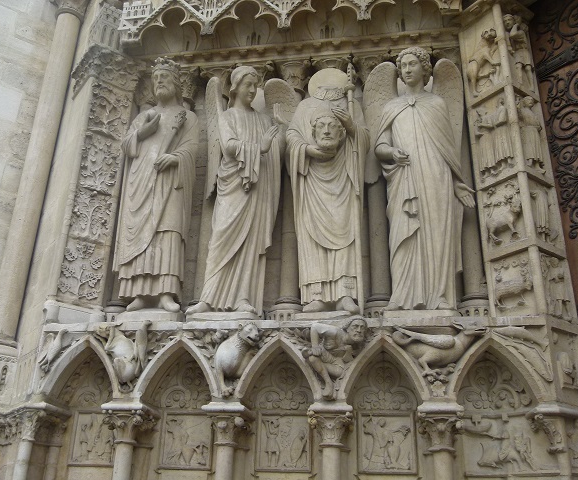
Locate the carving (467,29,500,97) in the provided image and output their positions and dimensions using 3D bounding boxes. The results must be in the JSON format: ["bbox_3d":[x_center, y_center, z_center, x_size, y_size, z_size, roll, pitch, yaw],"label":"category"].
[{"bbox_3d":[1.477,-1.343,4.522,0.120,0.502,0.297,16,-27,-31],"label":"carving"}]

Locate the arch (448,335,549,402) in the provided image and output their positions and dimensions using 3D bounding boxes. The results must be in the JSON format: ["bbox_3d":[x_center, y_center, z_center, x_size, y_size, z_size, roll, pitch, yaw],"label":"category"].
[{"bbox_3d":[1.363,0.864,3.925,0.637,0.439,0.250,-2,-23,9],"label":"arch"}]

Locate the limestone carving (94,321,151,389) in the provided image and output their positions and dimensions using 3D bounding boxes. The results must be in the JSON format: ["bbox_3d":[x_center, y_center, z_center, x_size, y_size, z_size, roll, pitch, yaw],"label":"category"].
[{"bbox_3d":[-1.203,0.820,4.267,0.400,0.492,0.240,-2,-23,9],"label":"limestone carving"}]

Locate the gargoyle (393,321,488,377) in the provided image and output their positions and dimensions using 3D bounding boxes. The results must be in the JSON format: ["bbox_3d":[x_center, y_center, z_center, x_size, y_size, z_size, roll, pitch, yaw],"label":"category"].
[{"bbox_3d":[1.010,0.721,3.983,0.630,0.353,0.220,-2,-23,8],"label":"gargoyle"}]

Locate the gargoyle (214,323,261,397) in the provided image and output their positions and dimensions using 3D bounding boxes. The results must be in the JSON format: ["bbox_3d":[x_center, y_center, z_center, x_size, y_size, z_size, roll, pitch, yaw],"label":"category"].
[{"bbox_3d":[-0.335,0.782,3.864,0.330,0.480,0.300,6,-23,-10],"label":"gargoyle"}]

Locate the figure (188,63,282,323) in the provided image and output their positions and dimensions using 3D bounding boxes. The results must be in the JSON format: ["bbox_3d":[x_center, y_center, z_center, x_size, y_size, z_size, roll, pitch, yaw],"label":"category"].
[{"bbox_3d":[-0.379,-0.462,4.727,0.740,2.300,0.540,2,-23,-3],"label":"figure"}]

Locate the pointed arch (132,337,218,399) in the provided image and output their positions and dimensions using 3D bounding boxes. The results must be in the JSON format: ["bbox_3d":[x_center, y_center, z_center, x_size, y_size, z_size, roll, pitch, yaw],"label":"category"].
[{"bbox_3d":[-0.803,0.926,4.274,0.622,0.451,0.250,-2,-23,9],"label":"pointed arch"}]

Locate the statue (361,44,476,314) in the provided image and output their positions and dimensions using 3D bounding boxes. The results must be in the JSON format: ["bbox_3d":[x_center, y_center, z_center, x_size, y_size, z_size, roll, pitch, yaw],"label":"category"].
[{"bbox_3d":[1.077,-0.577,4.790,0.768,2.441,0.550,-2,-23,9],"label":"statue"}]

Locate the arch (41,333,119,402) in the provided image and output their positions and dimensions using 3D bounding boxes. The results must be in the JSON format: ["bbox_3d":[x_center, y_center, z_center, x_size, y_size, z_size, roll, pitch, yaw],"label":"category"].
[{"bbox_3d":[-1.357,0.907,4.109,0.562,0.442,0.280,-2,-23,8],"label":"arch"}]

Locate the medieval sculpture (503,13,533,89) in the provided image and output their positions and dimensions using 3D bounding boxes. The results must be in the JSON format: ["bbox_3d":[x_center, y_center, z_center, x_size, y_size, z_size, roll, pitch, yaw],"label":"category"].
[{"bbox_3d":[1.943,-1.594,4.977,0.329,0.826,0.130,17,-27,-32],"label":"medieval sculpture"}]

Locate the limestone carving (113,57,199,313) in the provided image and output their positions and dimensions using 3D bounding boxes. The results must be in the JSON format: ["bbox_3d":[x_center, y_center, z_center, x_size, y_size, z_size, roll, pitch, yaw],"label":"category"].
[{"bbox_3d":[-1.035,-0.525,4.819,0.620,2.380,0.480,-3,-23,10],"label":"limestone carving"}]

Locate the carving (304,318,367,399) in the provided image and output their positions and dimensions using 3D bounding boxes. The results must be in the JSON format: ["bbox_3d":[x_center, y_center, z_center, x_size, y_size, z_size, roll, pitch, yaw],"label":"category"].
[{"bbox_3d":[0.300,0.757,3.771,0.430,0.510,0.300,2,-23,-3],"label":"carving"}]

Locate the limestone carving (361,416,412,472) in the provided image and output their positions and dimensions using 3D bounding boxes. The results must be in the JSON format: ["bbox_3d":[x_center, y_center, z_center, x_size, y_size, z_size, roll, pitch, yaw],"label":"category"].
[{"bbox_3d":[0.657,1.385,4.036,0.350,0.375,0.080,-2,-23,9],"label":"limestone carving"}]

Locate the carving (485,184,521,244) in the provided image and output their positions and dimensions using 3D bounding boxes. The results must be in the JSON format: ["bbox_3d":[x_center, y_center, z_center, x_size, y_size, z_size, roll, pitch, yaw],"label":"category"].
[{"bbox_3d":[1.460,-0.179,4.018,0.120,0.381,0.277,16,-27,-31],"label":"carving"}]

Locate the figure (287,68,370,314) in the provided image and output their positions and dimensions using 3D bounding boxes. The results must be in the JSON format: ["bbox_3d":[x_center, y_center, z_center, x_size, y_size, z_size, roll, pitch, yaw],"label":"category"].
[{"bbox_3d":[0.322,-0.474,4.878,0.694,2.358,0.530,-2,-23,9],"label":"figure"}]

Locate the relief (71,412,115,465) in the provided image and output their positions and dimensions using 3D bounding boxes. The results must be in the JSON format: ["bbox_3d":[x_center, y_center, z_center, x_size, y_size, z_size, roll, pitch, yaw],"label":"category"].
[{"bbox_3d":[-1.380,1.418,4.235,0.337,0.358,0.070,-2,-23,8],"label":"relief"}]

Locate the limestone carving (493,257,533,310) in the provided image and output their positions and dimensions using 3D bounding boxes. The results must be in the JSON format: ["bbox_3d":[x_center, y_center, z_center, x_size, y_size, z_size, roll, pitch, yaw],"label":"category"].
[{"bbox_3d":[1.588,0.310,4.196,0.120,0.385,0.300,16,-27,-32],"label":"limestone carving"}]

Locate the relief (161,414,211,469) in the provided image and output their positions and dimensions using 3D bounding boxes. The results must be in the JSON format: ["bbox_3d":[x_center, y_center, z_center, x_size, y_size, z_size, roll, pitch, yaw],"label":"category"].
[{"bbox_3d":[-0.736,1.445,4.252,0.373,0.368,0.080,-2,-23,9],"label":"relief"}]

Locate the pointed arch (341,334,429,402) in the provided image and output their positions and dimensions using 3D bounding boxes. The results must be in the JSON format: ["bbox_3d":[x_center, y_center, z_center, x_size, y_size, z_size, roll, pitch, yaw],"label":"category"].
[{"bbox_3d":[0.606,0.844,3.816,0.539,0.434,0.280,-2,-23,8],"label":"pointed arch"}]

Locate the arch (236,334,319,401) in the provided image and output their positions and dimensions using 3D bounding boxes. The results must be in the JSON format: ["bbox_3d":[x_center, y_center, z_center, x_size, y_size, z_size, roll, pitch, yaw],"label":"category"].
[{"bbox_3d":[-0.048,0.866,3.913,0.556,0.420,0.280,-2,-23,8],"label":"arch"}]

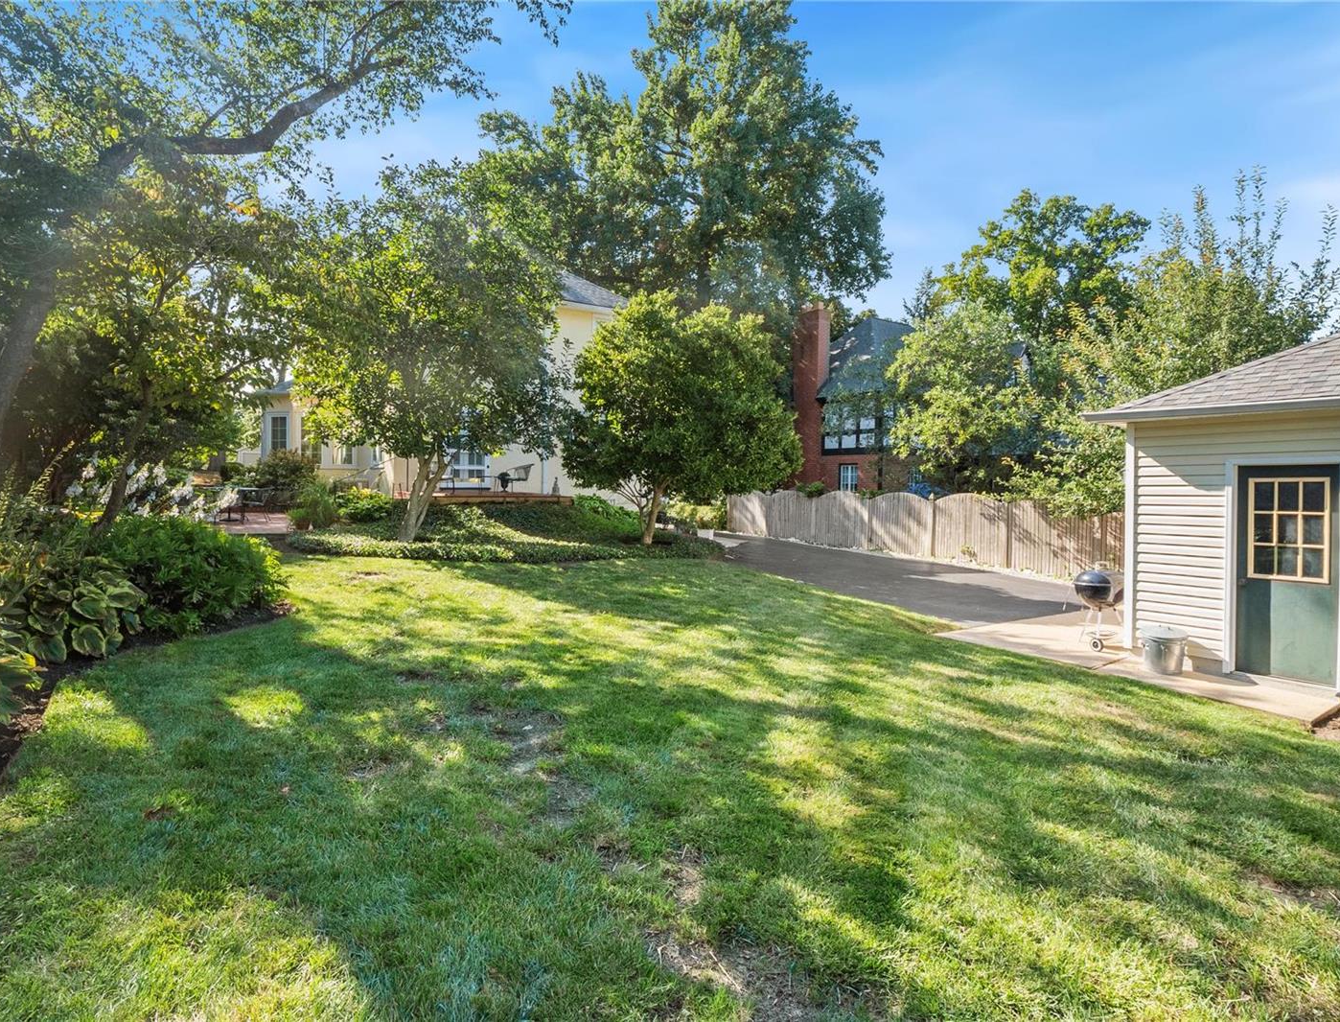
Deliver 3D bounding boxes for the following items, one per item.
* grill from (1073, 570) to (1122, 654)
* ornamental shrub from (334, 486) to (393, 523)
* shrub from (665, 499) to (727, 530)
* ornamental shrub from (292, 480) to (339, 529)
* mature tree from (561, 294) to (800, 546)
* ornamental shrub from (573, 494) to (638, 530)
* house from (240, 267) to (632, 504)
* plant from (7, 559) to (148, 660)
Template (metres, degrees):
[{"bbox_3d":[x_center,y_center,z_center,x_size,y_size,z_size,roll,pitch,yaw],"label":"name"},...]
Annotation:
[{"bbox_3d":[5.040,1.080,7.930,0.580,1.000,0.620,1,2,34],"label":"grill"},{"bbox_3d":[-6.540,-0.160,14.600,1.170,0.800,1.050,0,2,0],"label":"ornamental shrub"},{"bbox_3d":[1.170,0.160,30.500,2.700,1.400,1.600,0,2,0],"label":"shrub"},{"bbox_3d":[-6.900,-0.120,13.200,0.860,0.950,0.820,0,2,0],"label":"ornamental shrub"},{"bbox_3d":[0.330,-2.650,19.500,6.600,7.200,6.200,0,2,0],"label":"mature tree"},{"bbox_3d":[-1.950,0.030,20.800,1.900,1.100,1.400,0,2,0],"label":"ornamental shrub"},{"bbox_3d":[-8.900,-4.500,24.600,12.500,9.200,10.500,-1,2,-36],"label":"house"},{"bbox_3d":[-4.500,0.710,5.150,0.900,0.640,0.880,0,2,0],"label":"plant"}]

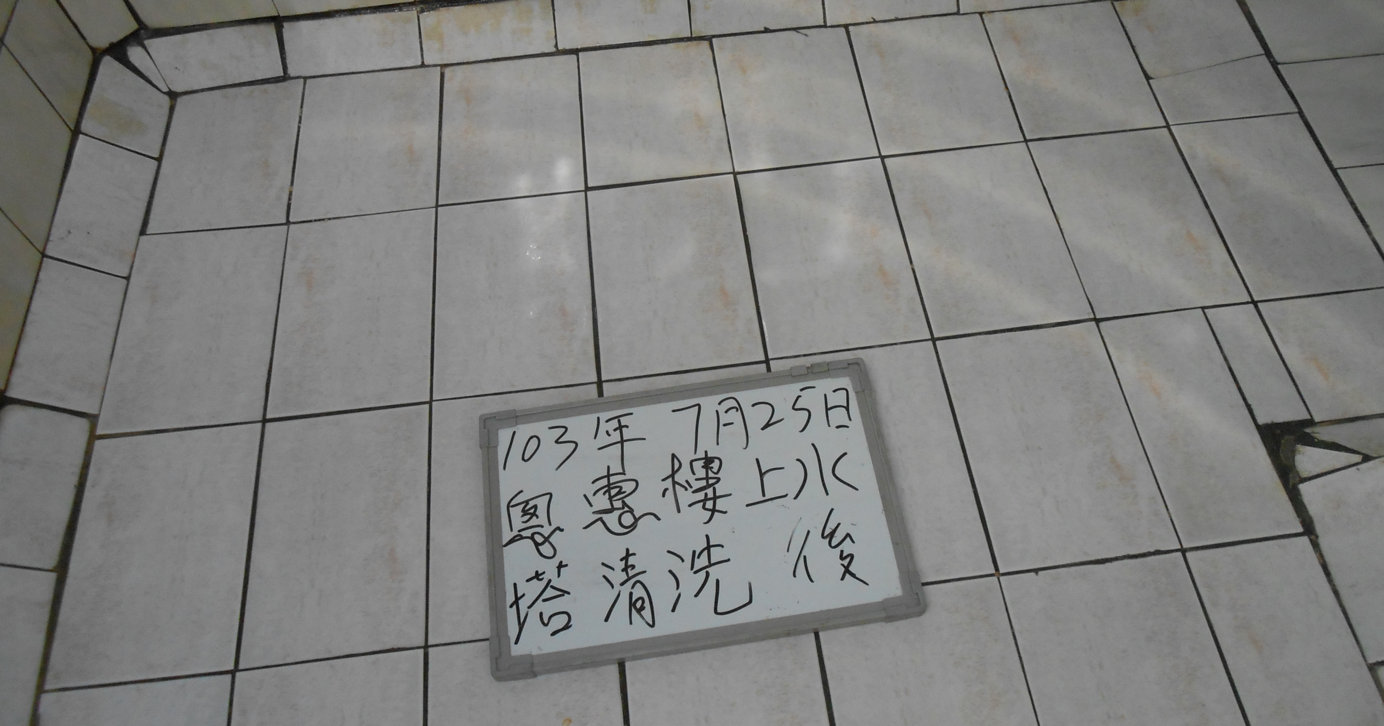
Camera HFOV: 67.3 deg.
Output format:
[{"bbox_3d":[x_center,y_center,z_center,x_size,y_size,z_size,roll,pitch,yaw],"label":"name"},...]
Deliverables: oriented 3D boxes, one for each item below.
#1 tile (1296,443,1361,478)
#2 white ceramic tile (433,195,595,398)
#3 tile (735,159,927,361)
[{"bbox_3d":[0.717,0.107,1.183,0.079,0.010,0.039,-14,59,-6],"label":"tile"},{"bbox_3d":[-0.229,-0.092,1.343,0.200,0.010,0.300,-6,58,-2],"label":"white ceramic tile"},{"bbox_3d":[0.176,-0.137,1.328,0.197,0.010,0.289,-6,59,-2],"label":"tile"}]

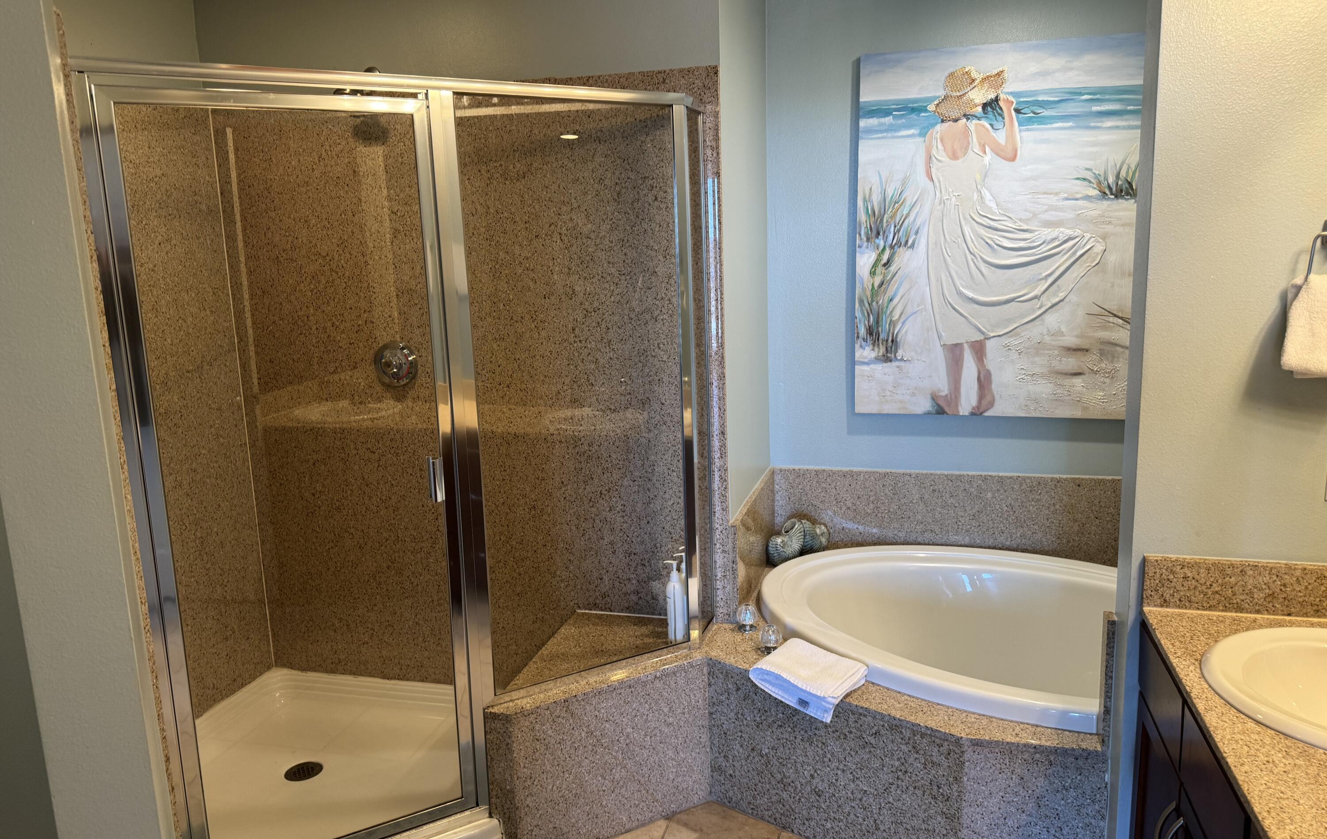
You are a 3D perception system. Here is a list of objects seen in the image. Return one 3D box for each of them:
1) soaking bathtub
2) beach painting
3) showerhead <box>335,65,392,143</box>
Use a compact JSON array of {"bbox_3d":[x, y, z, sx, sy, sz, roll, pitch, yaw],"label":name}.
[{"bbox_3d":[0.994,0.803,2.788,1.500,0.480,1.110,1,12,16],"label":"soaking bathtub"},{"bbox_3d":[1.126,-0.613,3.099,0.920,1.225,0.040,1,12,16],"label":"beach painting"},{"bbox_3d":[-0.906,-0.968,2.707,0.110,0.170,0.200,1,12,16],"label":"showerhead"}]

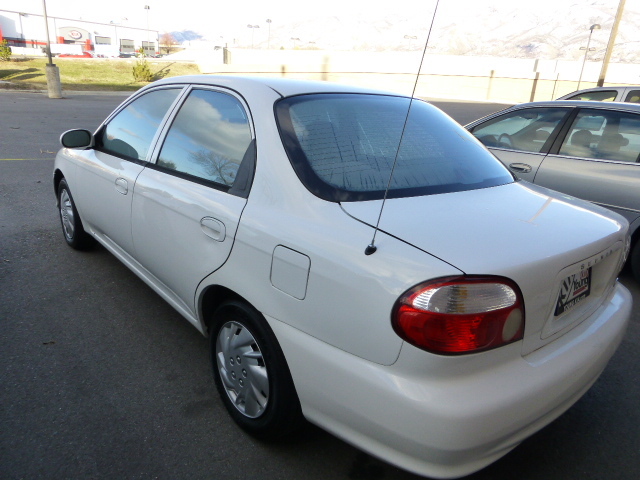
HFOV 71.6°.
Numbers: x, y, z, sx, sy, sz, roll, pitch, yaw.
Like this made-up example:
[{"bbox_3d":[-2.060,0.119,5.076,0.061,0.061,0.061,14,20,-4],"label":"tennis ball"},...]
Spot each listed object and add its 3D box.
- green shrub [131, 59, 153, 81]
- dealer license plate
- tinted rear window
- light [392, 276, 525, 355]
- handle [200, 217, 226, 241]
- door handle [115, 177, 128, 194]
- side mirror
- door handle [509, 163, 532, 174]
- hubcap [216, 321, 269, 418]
[{"bbox_3d":[-10.001,-9.550,25.000,1.150,1.350,1.150,-2,19,-21],"label":"green shrub"},{"bbox_3d":[0.878,0.174,1.531,0.305,0.152,0.015,-10,20,-41],"label":"dealer license plate"},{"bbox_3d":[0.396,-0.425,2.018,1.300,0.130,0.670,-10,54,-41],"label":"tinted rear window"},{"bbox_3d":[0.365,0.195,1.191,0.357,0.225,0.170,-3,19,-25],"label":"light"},{"bbox_3d":[-0.417,-0.041,1.739,0.040,0.088,0.185,-10,23,-41],"label":"handle"},{"bbox_3d":[-1.093,-0.298,2.446,0.040,0.088,0.185,-10,23,-41],"label":"door handle"},{"bbox_3d":[-1.483,-0.618,2.714,0.195,0.125,0.115,-10,23,-41],"label":"side mirror"},{"bbox_3d":[1.625,-0.580,3.596,0.045,0.085,0.195,-10,23,-41],"label":"door handle"},{"bbox_3d":[-0.313,0.511,1.779,0.050,0.386,0.386,-10,23,-41],"label":"hubcap"}]

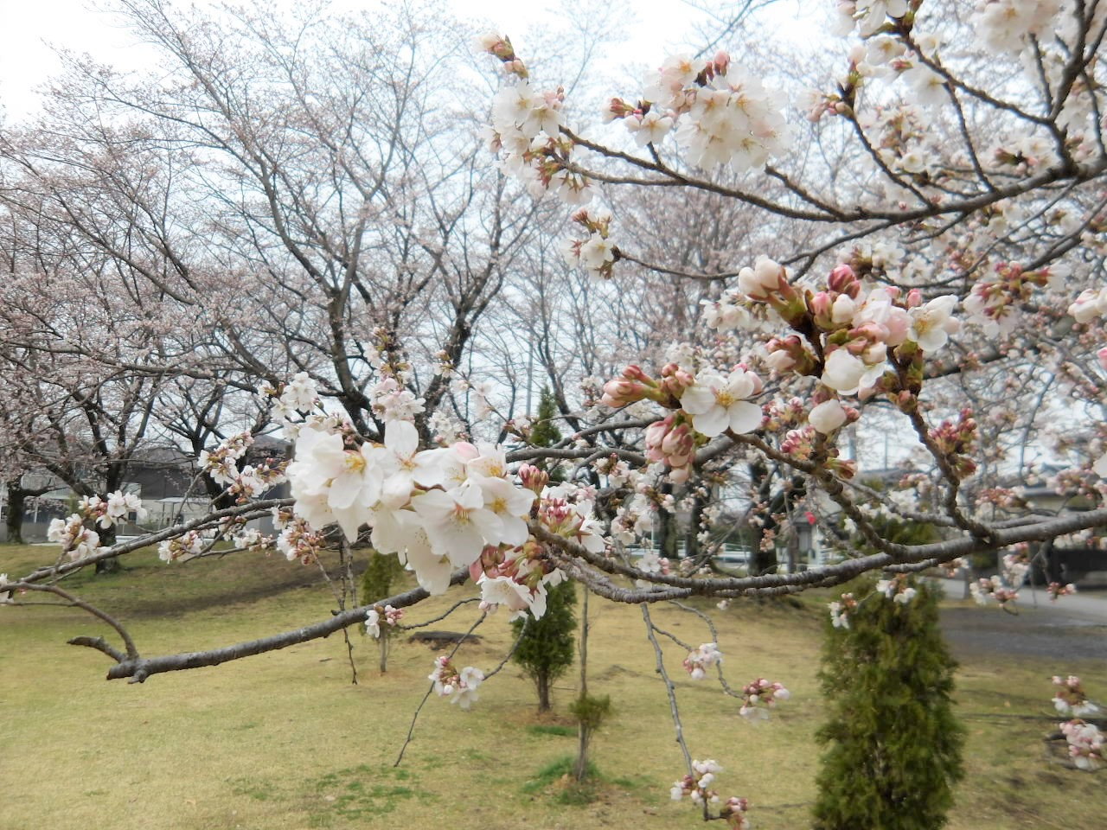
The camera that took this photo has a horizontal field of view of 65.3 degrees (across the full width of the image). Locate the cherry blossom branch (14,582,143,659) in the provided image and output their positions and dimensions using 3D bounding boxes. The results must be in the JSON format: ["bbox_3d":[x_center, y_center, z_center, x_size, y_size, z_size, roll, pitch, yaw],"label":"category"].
[{"bbox_3d":[-0.399,0.172,0.720,0.107,0.067,0.050,0,-6,0],"label":"cherry blossom branch"}]

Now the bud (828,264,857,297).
[{"bbox_3d":[0.127,-0.060,0.380,0.013,0.015,0.012,0,-6,0],"label":"bud"}]

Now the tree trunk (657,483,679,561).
[{"bbox_3d":[2.920,2.677,22.000,0.510,2.000,0.500,0,-6,0],"label":"tree trunk"}]

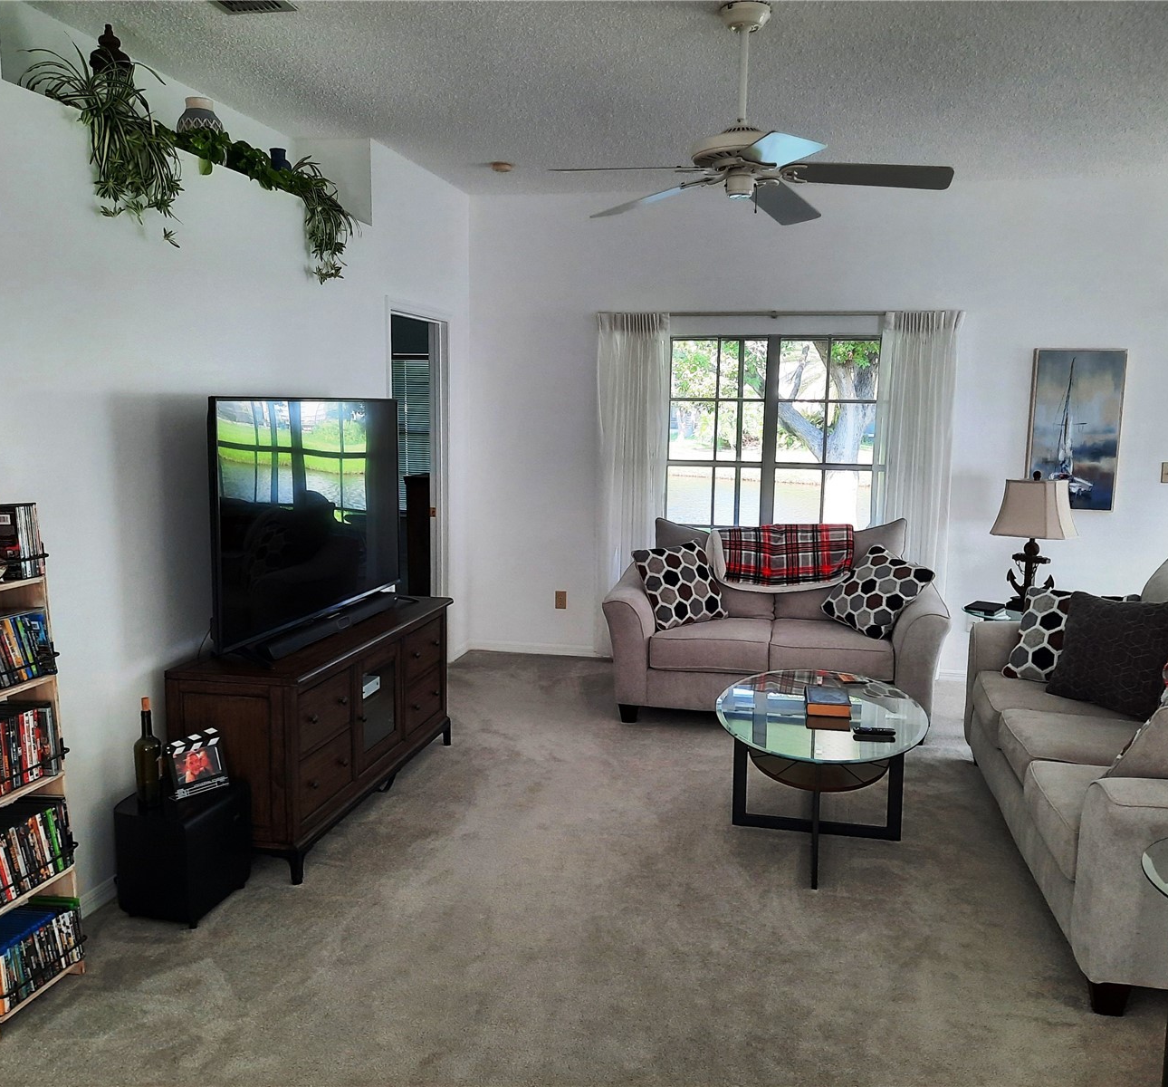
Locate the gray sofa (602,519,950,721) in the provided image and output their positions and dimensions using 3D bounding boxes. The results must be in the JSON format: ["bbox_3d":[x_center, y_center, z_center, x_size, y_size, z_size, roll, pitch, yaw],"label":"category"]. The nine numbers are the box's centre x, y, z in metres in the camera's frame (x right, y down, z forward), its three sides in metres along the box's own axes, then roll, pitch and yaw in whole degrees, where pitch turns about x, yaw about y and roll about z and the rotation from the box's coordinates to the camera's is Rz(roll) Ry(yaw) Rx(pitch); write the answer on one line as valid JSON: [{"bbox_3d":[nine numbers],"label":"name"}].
[{"bbox_3d":[0.999,0.396,5.480,1.640,0.970,0.960,2,8,11],"label":"gray sofa"}]

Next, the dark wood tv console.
[{"bbox_3d":[-1.022,0.691,4.239,0.490,0.672,1.510,2,8,12],"label":"dark wood tv console"}]

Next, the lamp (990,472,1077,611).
[{"bbox_3d":[2.283,-0.006,5.293,0.370,0.710,0.265,7,10,40],"label":"lamp"}]

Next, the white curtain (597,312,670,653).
[{"bbox_3d":[0.283,-0.325,6.343,0.435,2.100,0.110,2,8,12],"label":"white curtain"}]

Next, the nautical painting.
[{"bbox_3d":[2.731,-0.627,5.817,0.465,0.885,0.040,2,8,12],"label":"nautical painting"}]

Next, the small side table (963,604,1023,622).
[{"bbox_3d":[2.220,0.630,5.377,0.610,0.575,0.610,3,8,12],"label":"small side table"}]

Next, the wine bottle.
[{"bbox_3d":[-1.327,0.637,3.209,0.080,0.340,0.080,3,8,12],"label":"wine bottle"}]

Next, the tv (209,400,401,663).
[{"bbox_3d":[-1.067,-0.145,4.197,0.080,0.860,1.520,2,8,12],"label":"tv"}]

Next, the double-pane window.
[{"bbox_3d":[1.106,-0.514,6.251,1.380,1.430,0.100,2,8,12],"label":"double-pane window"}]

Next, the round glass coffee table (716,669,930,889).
[{"bbox_3d":[0.873,0.849,3.908,0.755,0.475,1.210,3,8,12],"label":"round glass coffee table"}]

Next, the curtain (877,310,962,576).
[{"bbox_3d":[1.877,-0.257,5.992,0.430,2.100,0.110,2,8,12],"label":"curtain"}]

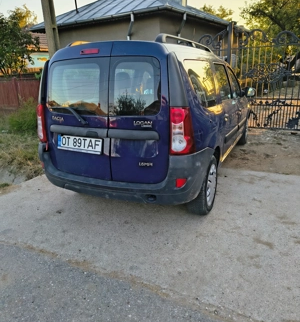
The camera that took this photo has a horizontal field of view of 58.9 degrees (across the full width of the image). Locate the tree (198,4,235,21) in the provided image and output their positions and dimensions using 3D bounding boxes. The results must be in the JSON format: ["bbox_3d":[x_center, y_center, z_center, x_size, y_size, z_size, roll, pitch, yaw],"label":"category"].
[{"bbox_3d":[4.150,-7.077,17.193,3.600,5.450,3.600,2,18,13],"label":"tree"}]

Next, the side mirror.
[{"bbox_3d":[1.590,-1.090,4.220,0.220,0.160,0.110,6,20,25],"label":"side mirror"}]

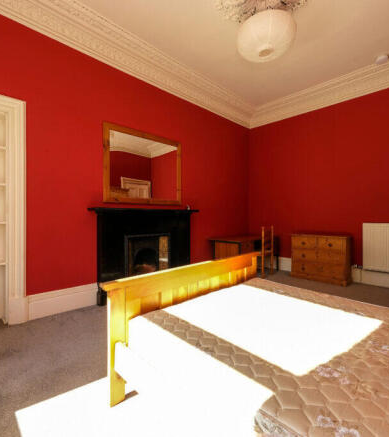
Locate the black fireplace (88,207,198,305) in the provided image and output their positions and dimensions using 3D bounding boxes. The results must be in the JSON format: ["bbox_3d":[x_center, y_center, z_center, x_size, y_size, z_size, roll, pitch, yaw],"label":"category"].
[{"bbox_3d":[-0.570,0.461,3.249,1.637,1.129,0.230,-1,1,-45],"label":"black fireplace"}]

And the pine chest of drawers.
[{"bbox_3d":[2.085,0.654,3.928,0.380,0.728,0.835,-1,1,-45],"label":"pine chest of drawers"}]

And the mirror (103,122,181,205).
[{"bbox_3d":[-0.644,-0.689,3.294,1.241,0.971,0.040,-1,1,-45],"label":"mirror"}]

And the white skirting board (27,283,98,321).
[{"bbox_3d":[-1.407,0.903,2.588,0.663,0.262,0.030,-1,1,-45],"label":"white skirting board"}]

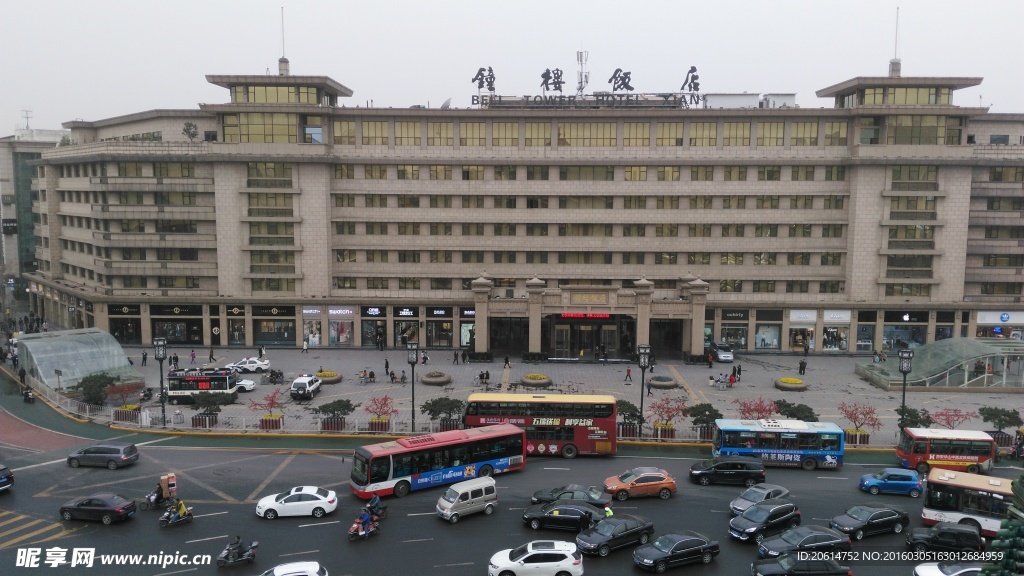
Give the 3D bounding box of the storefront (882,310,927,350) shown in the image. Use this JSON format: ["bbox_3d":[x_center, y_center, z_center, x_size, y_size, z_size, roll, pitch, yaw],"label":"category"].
[{"bbox_3d":[47.918,5.216,89.245,5.500,4.950,1.400,0,7,0],"label":"storefront"}]

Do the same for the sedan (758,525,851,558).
[{"bbox_3d":[15.282,13.304,38.384,4.980,1.480,1.850,-1,6,-16],"label":"sedan"}]

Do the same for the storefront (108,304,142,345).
[{"bbox_3d":[-49.662,4.656,94.613,4.431,5.200,1.000,1,6,1],"label":"storefront"}]

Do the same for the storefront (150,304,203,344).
[{"bbox_3d":[-40.830,4.549,89.233,6.200,4.950,1.400,0,7,0],"label":"storefront"}]

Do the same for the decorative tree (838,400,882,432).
[{"bbox_3d":[27.078,10.035,57.014,3.475,2.468,2.850,0,6,1],"label":"decorative tree"}]

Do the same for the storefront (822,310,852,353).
[{"bbox_3d":[40.722,5.423,92.374,3.474,5.330,1.000,1,6,1],"label":"storefront"}]

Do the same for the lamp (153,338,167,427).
[{"bbox_3d":[-28.320,7.694,59.380,0.950,7.300,0.950,1,7,3],"label":"lamp"}]

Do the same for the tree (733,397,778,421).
[{"bbox_3d":[19.136,10.037,57.625,3.600,2.800,3.100,1,7,3],"label":"tree"}]

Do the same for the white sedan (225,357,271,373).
[{"bbox_3d":[-27.895,8.123,77.719,4.500,1.500,1.750,-1,8,-8],"label":"white sedan"}]

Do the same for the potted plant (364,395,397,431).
[{"bbox_3d":[-10.367,10.063,58.996,2.662,2.720,2.400,1,6,1],"label":"potted plant"}]

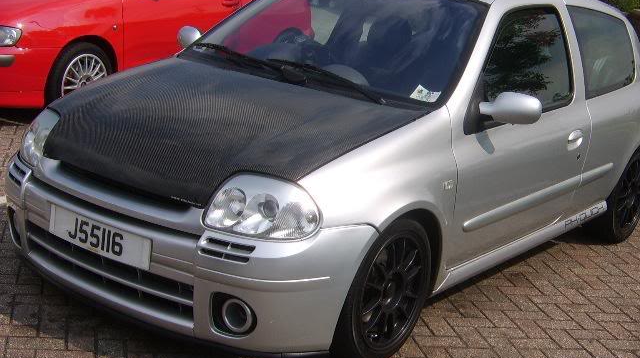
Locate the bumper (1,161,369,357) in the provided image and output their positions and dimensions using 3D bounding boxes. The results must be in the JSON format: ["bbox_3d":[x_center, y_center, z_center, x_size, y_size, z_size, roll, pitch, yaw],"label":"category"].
[{"bbox_3d":[-0.615,0.210,3.116,1.620,0.450,0.530,15,17,35],"label":"bumper"}]

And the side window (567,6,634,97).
[{"bbox_3d":[1.539,-0.680,4.573,0.080,0.450,0.870,-4,5,38],"label":"side window"}]

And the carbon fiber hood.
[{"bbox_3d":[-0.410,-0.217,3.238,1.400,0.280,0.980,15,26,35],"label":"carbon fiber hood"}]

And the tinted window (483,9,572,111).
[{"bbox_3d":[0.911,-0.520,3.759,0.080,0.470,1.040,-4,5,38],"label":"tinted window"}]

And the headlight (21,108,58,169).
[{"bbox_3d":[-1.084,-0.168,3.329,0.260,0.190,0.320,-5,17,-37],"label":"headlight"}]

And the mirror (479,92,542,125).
[{"bbox_3d":[0.741,-0.273,3.289,0.225,0.140,0.140,15,17,35],"label":"mirror"}]

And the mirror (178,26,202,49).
[{"bbox_3d":[-0.637,-0.695,4.271,0.225,0.140,0.140,15,17,35],"label":"mirror"}]

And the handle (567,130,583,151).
[{"bbox_3d":[1.234,-0.192,4.151,0.050,0.100,0.170,15,17,35],"label":"handle"}]

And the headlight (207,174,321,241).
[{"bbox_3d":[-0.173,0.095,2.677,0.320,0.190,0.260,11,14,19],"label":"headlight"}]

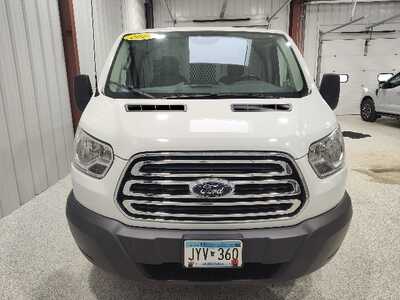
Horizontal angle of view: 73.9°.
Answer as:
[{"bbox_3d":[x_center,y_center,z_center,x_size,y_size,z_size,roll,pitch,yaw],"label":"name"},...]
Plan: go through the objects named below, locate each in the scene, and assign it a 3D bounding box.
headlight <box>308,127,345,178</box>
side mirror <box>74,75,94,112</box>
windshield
[{"bbox_3d":[0.832,0.012,1.730,0.400,0.290,0.420,0,13,0],"label":"headlight"},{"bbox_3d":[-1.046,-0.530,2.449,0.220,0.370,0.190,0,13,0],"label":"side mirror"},{"bbox_3d":[0.051,-0.746,2.319,1.700,0.900,0.150,0,-30,0],"label":"windshield"}]

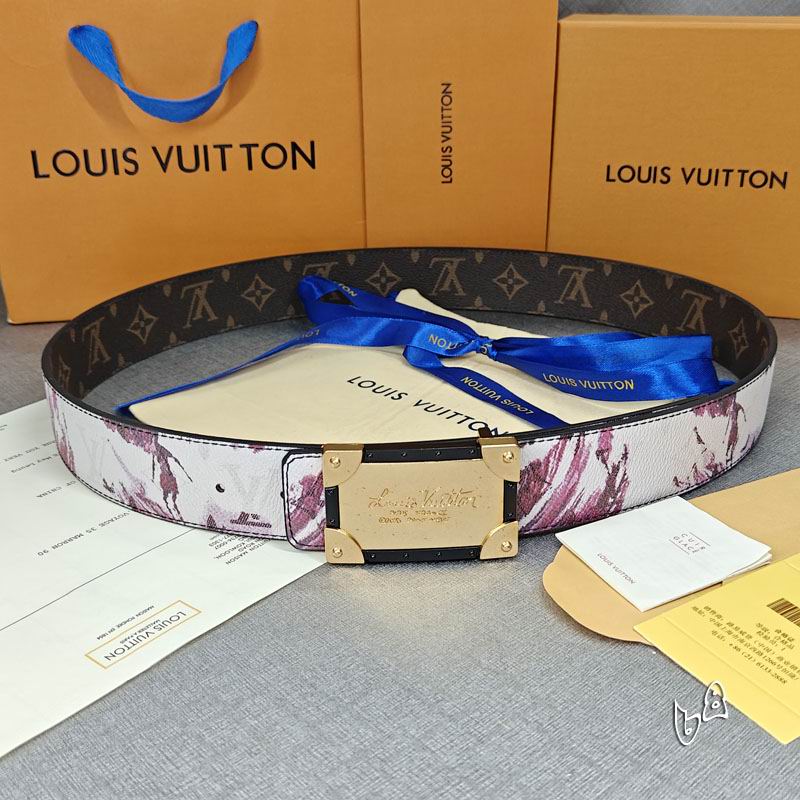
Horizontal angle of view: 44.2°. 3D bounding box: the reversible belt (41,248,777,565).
[{"bbox_3d":[0.009,-0.021,0.490,0.346,0.047,0.287,-1,25,-3],"label":"reversible belt"}]

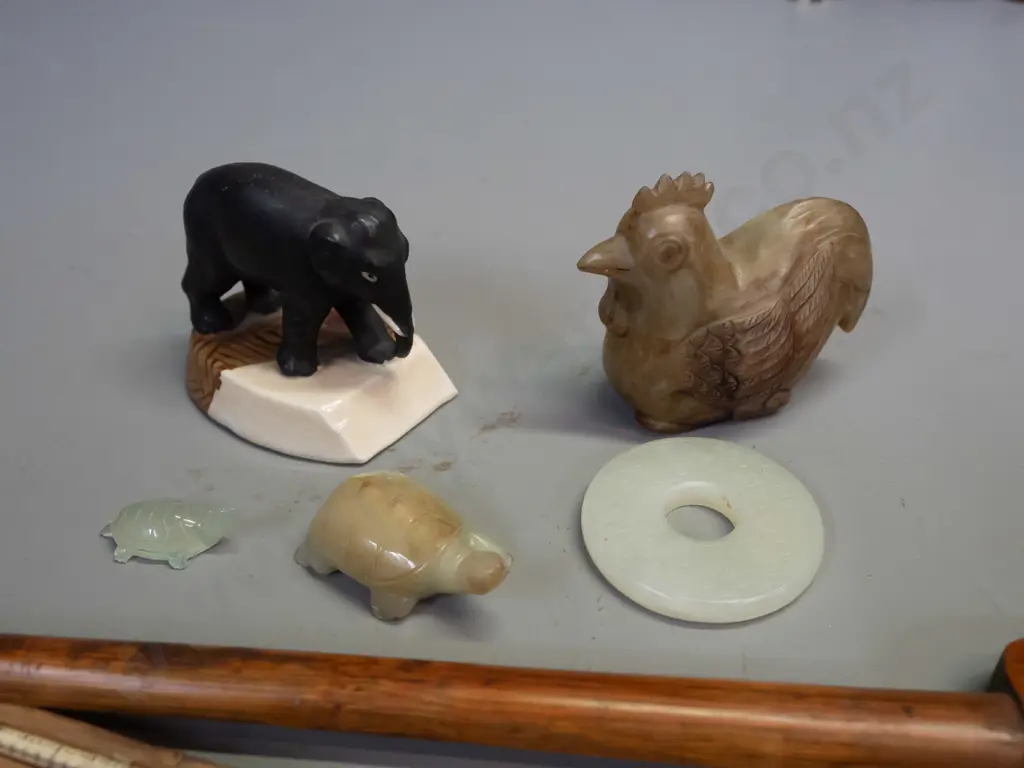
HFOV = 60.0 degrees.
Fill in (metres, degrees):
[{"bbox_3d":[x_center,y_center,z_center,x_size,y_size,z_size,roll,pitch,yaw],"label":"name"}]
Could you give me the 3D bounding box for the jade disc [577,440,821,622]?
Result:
[{"bbox_3d":[0.064,0.046,0.300,0.080,0.010,0.080,-2,38,2],"label":"jade disc"}]

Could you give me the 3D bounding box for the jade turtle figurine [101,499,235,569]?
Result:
[{"bbox_3d":[-0.118,0.049,0.304,0.048,0.017,0.025,0,38,4],"label":"jade turtle figurine"}]

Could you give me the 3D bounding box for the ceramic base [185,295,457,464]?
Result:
[{"bbox_3d":[-0.086,-0.011,0.374,0.114,0.021,0.084,24,46,30],"label":"ceramic base"}]

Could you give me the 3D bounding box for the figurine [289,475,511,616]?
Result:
[{"bbox_3d":[-0.032,0.039,0.244,0.067,0.030,0.039,17,44,24],"label":"figurine"}]

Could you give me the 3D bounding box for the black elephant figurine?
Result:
[{"bbox_3d":[-0.092,-0.045,0.343,0.098,0.074,0.044,24,46,30],"label":"black elephant figurine"}]

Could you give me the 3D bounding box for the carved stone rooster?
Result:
[{"bbox_3d":[0.067,-0.029,0.277,0.095,0.083,0.045,-9,39,-7],"label":"carved stone rooster"}]

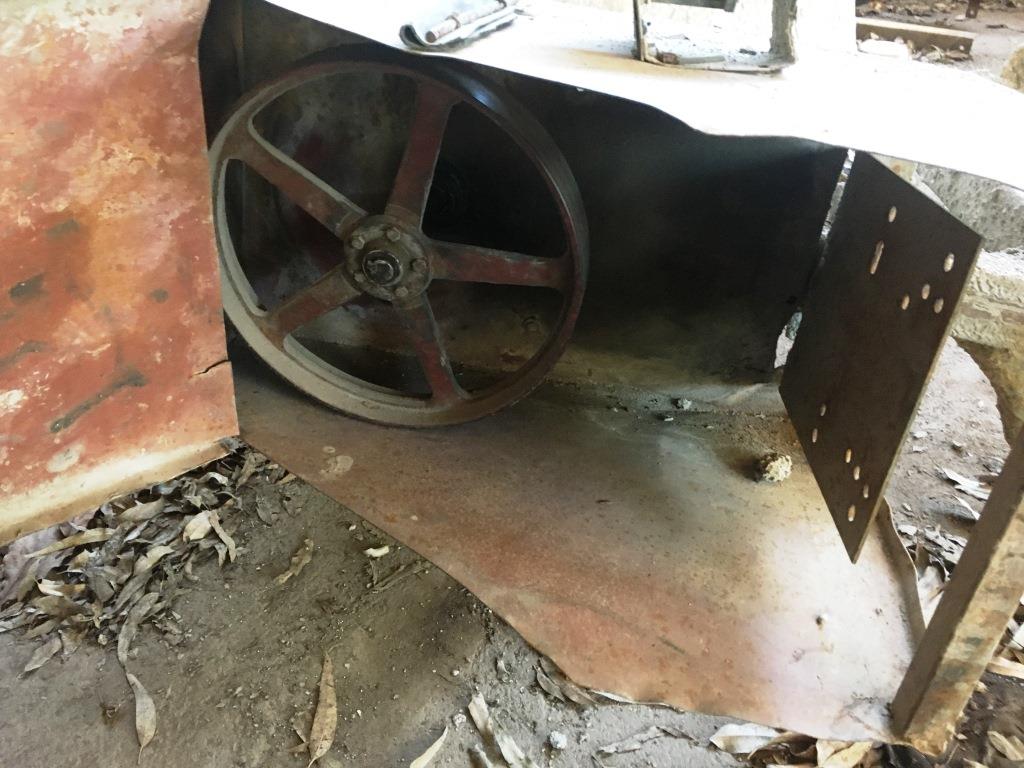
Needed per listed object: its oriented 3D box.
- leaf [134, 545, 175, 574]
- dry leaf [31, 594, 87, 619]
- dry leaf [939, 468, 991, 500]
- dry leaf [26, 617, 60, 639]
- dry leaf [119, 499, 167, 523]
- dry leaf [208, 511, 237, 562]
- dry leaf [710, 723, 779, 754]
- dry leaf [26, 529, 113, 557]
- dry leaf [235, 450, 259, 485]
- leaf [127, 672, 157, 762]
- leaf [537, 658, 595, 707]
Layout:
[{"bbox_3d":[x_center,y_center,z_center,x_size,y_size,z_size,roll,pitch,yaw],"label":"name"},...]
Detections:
[{"bbox_3d":[-0.592,0.287,1.402,0.033,0.030,0.083,18,33,19],"label":"leaf"},{"bbox_3d":[-0.561,0.276,1.063,0.066,0.015,0.022,9,33,5],"label":"dry leaf"},{"bbox_3d":[0.776,0.172,1.462,0.086,0.015,0.032,31,41,33],"label":"dry leaf"},{"bbox_3d":[-0.700,0.365,1.282,0.024,0.020,0.060,18,33,20],"label":"dry leaf"},{"bbox_3d":[-0.636,0.221,1.484,0.090,0.030,0.037,-19,39,-35],"label":"dry leaf"},{"bbox_3d":[-0.403,0.212,1.194,0.016,0.020,0.091,-15,39,-29],"label":"dry leaf"},{"bbox_3d":[0.276,0.416,1.006,0.084,0.016,0.035,-1,34,-10],"label":"dry leaf"},{"bbox_3d":[-0.577,0.209,1.126,0.102,0.018,0.018,-11,37,-24],"label":"dry leaf"},{"bbox_3d":[-0.408,0.130,1.323,0.018,0.018,0.070,8,33,3],"label":"dry leaf"},{"bbox_3d":[-0.508,0.454,1.187,0.029,0.018,0.156,-10,34,-25],"label":"leaf"},{"bbox_3d":[0.064,0.367,1.052,0.076,0.018,0.030,30,40,32],"label":"leaf"}]

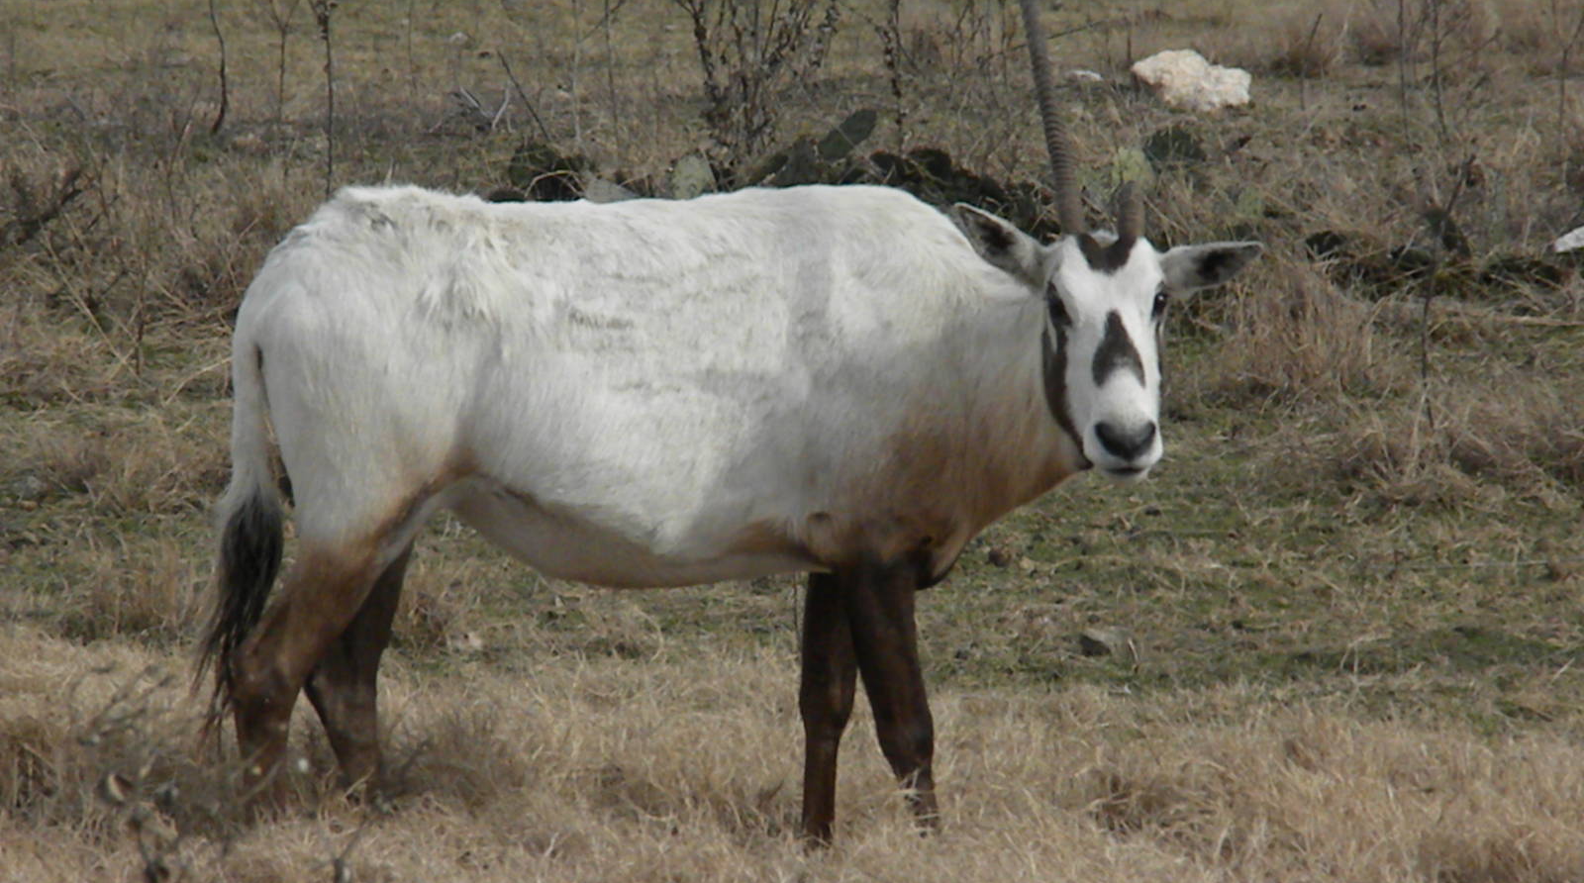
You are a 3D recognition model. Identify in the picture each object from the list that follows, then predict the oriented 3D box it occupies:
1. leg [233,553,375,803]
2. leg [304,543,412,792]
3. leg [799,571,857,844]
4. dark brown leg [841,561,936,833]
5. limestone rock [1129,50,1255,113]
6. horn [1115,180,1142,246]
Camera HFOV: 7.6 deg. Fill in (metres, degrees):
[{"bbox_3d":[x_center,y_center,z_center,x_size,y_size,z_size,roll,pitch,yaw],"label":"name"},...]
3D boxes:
[{"bbox_3d":[-0.681,0.338,16.600,0.207,0.369,0.095,1,4,10],"label":"leg"},{"bbox_3d":[-0.613,0.331,16.800,0.152,0.374,0.090,1,4,10],"label":"leg"},{"bbox_3d":[0.050,0.378,16.650,0.081,0.393,0.075,1,4,10],"label":"leg"},{"bbox_3d":[0.139,0.365,16.450,0.132,0.394,0.080,1,4,10],"label":"dark brown leg"},{"bbox_3d":[1.294,-1.167,38.500,0.388,0.200,0.270,0,4,0],"label":"limestone rock"},{"bbox_3d":[0.465,-0.316,16.450,0.038,0.094,0.042,2,-8,-6],"label":"horn"}]

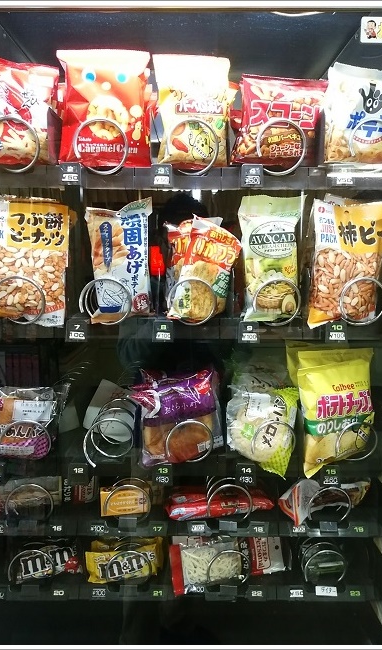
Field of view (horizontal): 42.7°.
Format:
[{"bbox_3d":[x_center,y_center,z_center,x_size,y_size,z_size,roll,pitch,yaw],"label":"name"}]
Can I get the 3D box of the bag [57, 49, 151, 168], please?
[{"bbox_3d":[-0.137,-0.345,0.786,0.148,0.179,0.060,-1,7,-6],"label":"bag"}]

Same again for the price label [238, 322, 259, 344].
[{"bbox_3d":[0.087,0.013,0.727,0.030,0.032,0.004,0,8,-1],"label":"price label"}]

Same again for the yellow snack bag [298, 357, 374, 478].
[{"bbox_3d":[0.257,0.160,0.852,0.156,0.199,0.050,-2,5,-18],"label":"yellow snack bag"}]

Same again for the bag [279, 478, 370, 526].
[{"bbox_3d":[0.223,0.295,0.817,0.145,0.062,0.050,-1,9,-13],"label":"bag"}]

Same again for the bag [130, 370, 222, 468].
[{"bbox_3d":[-0.023,0.151,0.782,0.135,0.143,0.060,0,8,-1],"label":"bag"}]

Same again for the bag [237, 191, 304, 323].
[{"bbox_3d":[0.132,-0.108,0.812,0.107,0.207,0.040,-1,8,-8],"label":"bag"}]

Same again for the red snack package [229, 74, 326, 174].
[{"bbox_3d":[0.127,-0.291,0.704,0.120,0.124,0.042,4,8,-2],"label":"red snack package"}]

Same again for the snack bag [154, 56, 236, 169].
[{"bbox_3d":[0.002,-0.304,0.700,0.110,0.152,0.042,0,8,-1],"label":"snack bag"}]

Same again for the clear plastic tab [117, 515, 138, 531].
[{"bbox_3d":[-0.118,0.376,0.921,0.034,0.027,0.004,0,-13,0],"label":"clear plastic tab"}]

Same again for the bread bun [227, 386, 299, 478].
[{"bbox_3d":[0.115,0.171,0.785,0.097,0.124,0.055,10,8,-3],"label":"bread bun"}]

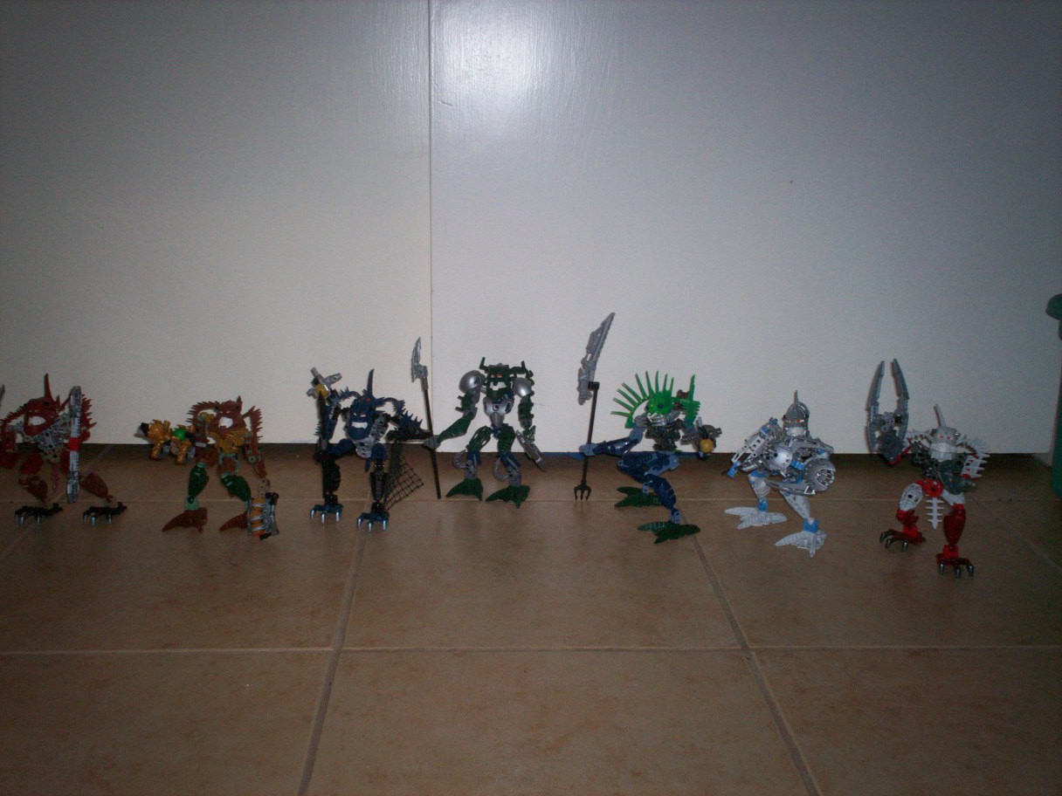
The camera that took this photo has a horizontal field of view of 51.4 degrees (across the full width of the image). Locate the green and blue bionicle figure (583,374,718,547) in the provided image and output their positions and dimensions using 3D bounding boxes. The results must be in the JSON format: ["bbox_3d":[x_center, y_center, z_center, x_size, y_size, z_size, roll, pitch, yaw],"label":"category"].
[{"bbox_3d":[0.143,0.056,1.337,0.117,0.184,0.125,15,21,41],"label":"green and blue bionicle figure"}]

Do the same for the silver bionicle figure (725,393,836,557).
[{"bbox_3d":[0.291,0.077,1.290,0.082,0.173,0.105,13,20,35],"label":"silver bionicle figure"}]

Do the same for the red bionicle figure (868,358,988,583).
[{"bbox_3d":[0.441,0.069,1.228,0.100,0.229,0.105,8,18,24],"label":"red bionicle figure"}]

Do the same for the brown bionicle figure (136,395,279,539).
[{"bbox_3d":[-0.373,0.073,1.295,0.124,0.155,0.100,3,16,8],"label":"brown bionicle figure"}]

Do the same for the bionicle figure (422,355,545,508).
[{"bbox_3d":[-0.060,0.038,1.389,0.139,0.181,0.085,4,16,10],"label":"bionicle figure"}]

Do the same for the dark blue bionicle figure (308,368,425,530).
[{"bbox_3d":[-0.192,0.056,1.310,0.117,0.187,0.090,4,16,10],"label":"dark blue bionicle figure"}]

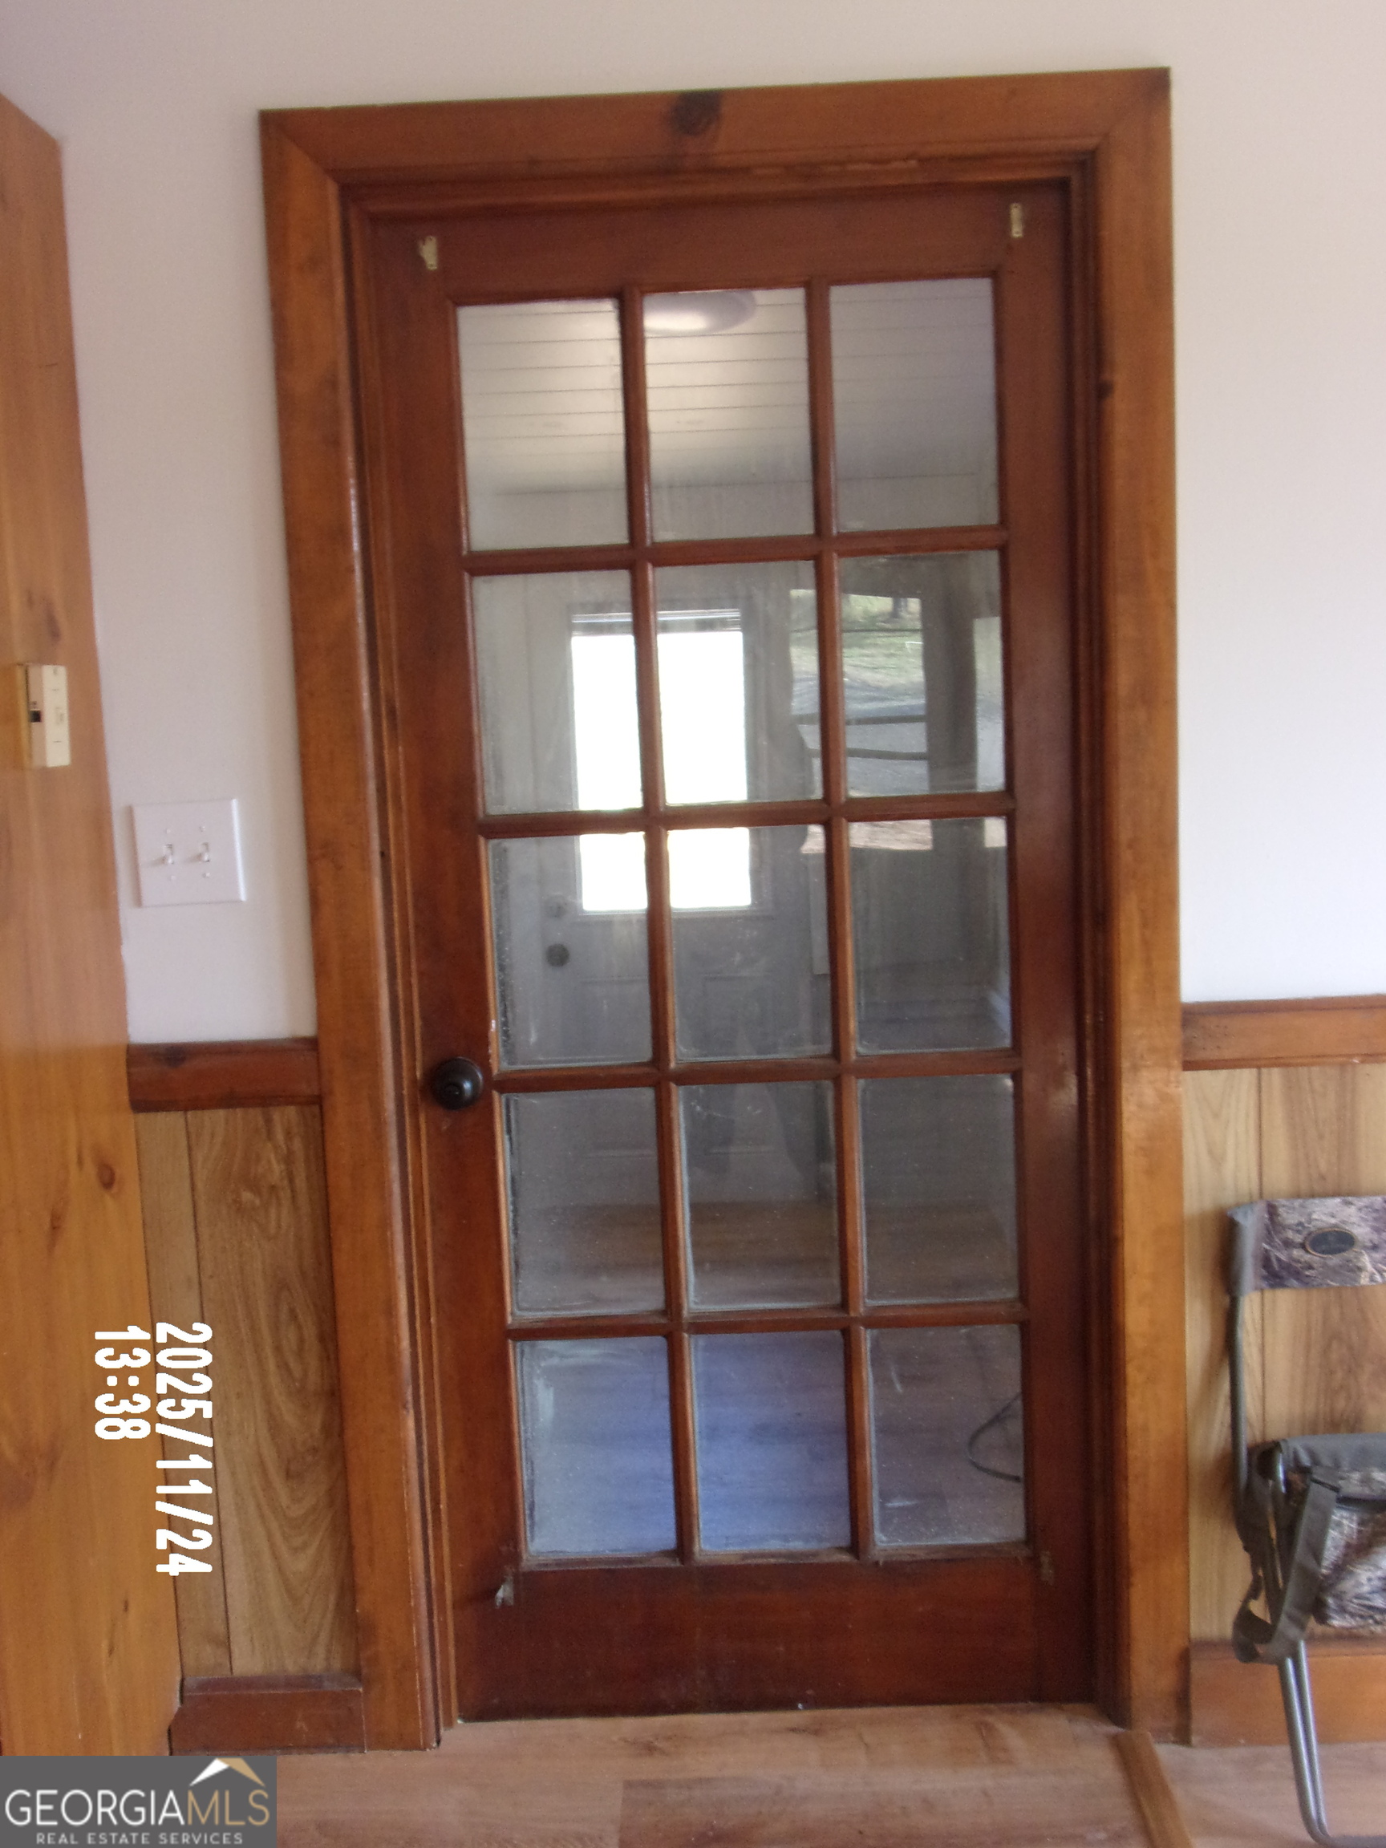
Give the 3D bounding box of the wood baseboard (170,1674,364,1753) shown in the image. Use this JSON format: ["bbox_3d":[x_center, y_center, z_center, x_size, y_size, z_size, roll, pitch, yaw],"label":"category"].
[{"bbox_3d":[-0.578,1.072,2.393,0.258,0.097,0.027,-2,6,2],"label":"wood baseboard"}]

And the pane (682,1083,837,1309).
[{"bbox_3d":[0.093,0.368,2.384,0.206,0.309,0.014,-2,6,2],"label":"pane"}]

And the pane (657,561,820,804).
[{"bbox_3d":[0.062,-0.314,2.310,0.206,0.309,0.014,-2,6,2],"label":"pane"}]

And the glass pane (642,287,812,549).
[{"bbox_3d":[0.046,-0.654,2.268,0.210,0.311,0.012,-2,6,2],"label":"glass pane"}]

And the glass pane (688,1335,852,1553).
[{"bbox_3d":[0.107,0.709,2.412,0.210,0.311,0.012,-2,6,2],"label":"glass pane"}]

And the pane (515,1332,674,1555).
[{"bbox_3d":[-0.132,0.719,2.418,0.210,0.311,0.012,-2,6,2],"label":"pane"}]

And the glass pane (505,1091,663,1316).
[{"bbox_3d":[-0.147,0.378,2.392,0.206,0.309,0.014,-2,6,2],"label":"glass pane"}]

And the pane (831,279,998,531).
[{"bbox_3d":[0.285,-0.664,2.262,0.210,0.311,0.012,-2,6,2],"label":"pane"}]

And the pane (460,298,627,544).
[{"bbox_3d":[-0.193,-0.644,2.275,0.210,0.311,0.012,-2,6,2],"label":"pane"}]

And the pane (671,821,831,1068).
[{"bbox_3d":[0.077,0.027,2.347,0.206,0.309,0.014,-2,6,2],"label":"pane"}]

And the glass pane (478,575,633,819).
[{"bbox_3d":[-0.177,-0.303,2.311,0.210,0.311,0.012,-2,6,2],"label":"glass pane"}]

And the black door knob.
[{"bbox_3d":[-0.314,0.216,2.323,0.066,0.066,0.064,-2,6,2],"label":"black door knob"}]

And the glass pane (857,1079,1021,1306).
[{"bbox_3d":[0.331,0.358,2.369,0.210,0.311,0.012,-2,6,2],"label":"glass pane"}]

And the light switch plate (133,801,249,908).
[{"bbox_3d":[-0.650,-0.089,2.268,0.136,0.132,0.012,-2,6,2],"label":"light switch plate"}]

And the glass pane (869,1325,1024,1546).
[{"bbox_3d":[0.347,0.700,2.412,0.206,0.309,0.014,-2,6,2],"label":"glass pane"}]

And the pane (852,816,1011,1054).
[{"bbox_3d":[0.317,0.018,2.339,0.206,0.309,0.014,-2,6,2],"label":"pane"}]

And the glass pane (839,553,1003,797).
[{"bbox_3d":[0.302,-0.324,2.302,0.206,0.309,0.014,-2,6,2],"label":"glass pane"}]

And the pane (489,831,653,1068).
[{"bbox_3d":[-0.162,0.037,2.347,0.210,0.311,0.012,-2,6,2],"label":"pane"}]

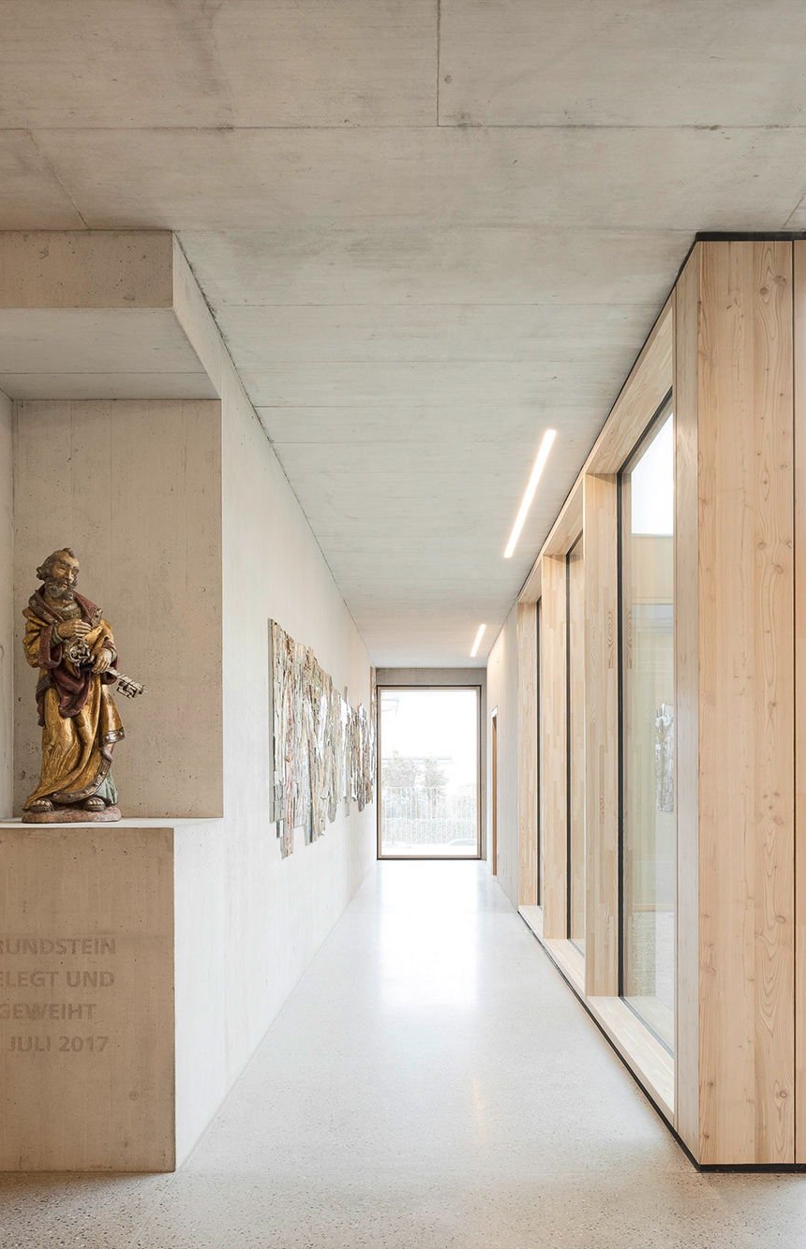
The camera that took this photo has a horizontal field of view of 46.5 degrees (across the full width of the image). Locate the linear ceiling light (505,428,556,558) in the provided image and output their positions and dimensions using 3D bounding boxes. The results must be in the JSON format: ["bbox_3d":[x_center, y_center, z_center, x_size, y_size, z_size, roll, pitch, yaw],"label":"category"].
[{"bbox_3d":[0.734,-0.719,5.638,0.055,0.050,2.542,0,-9,2],"label":"linear ceiling light"}]

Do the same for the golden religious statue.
[{"bbox_3d":[-1.110,0.206,3.220,0.420,0.930,0.290,2,-5,-21],"label":"golden religious statue"}]

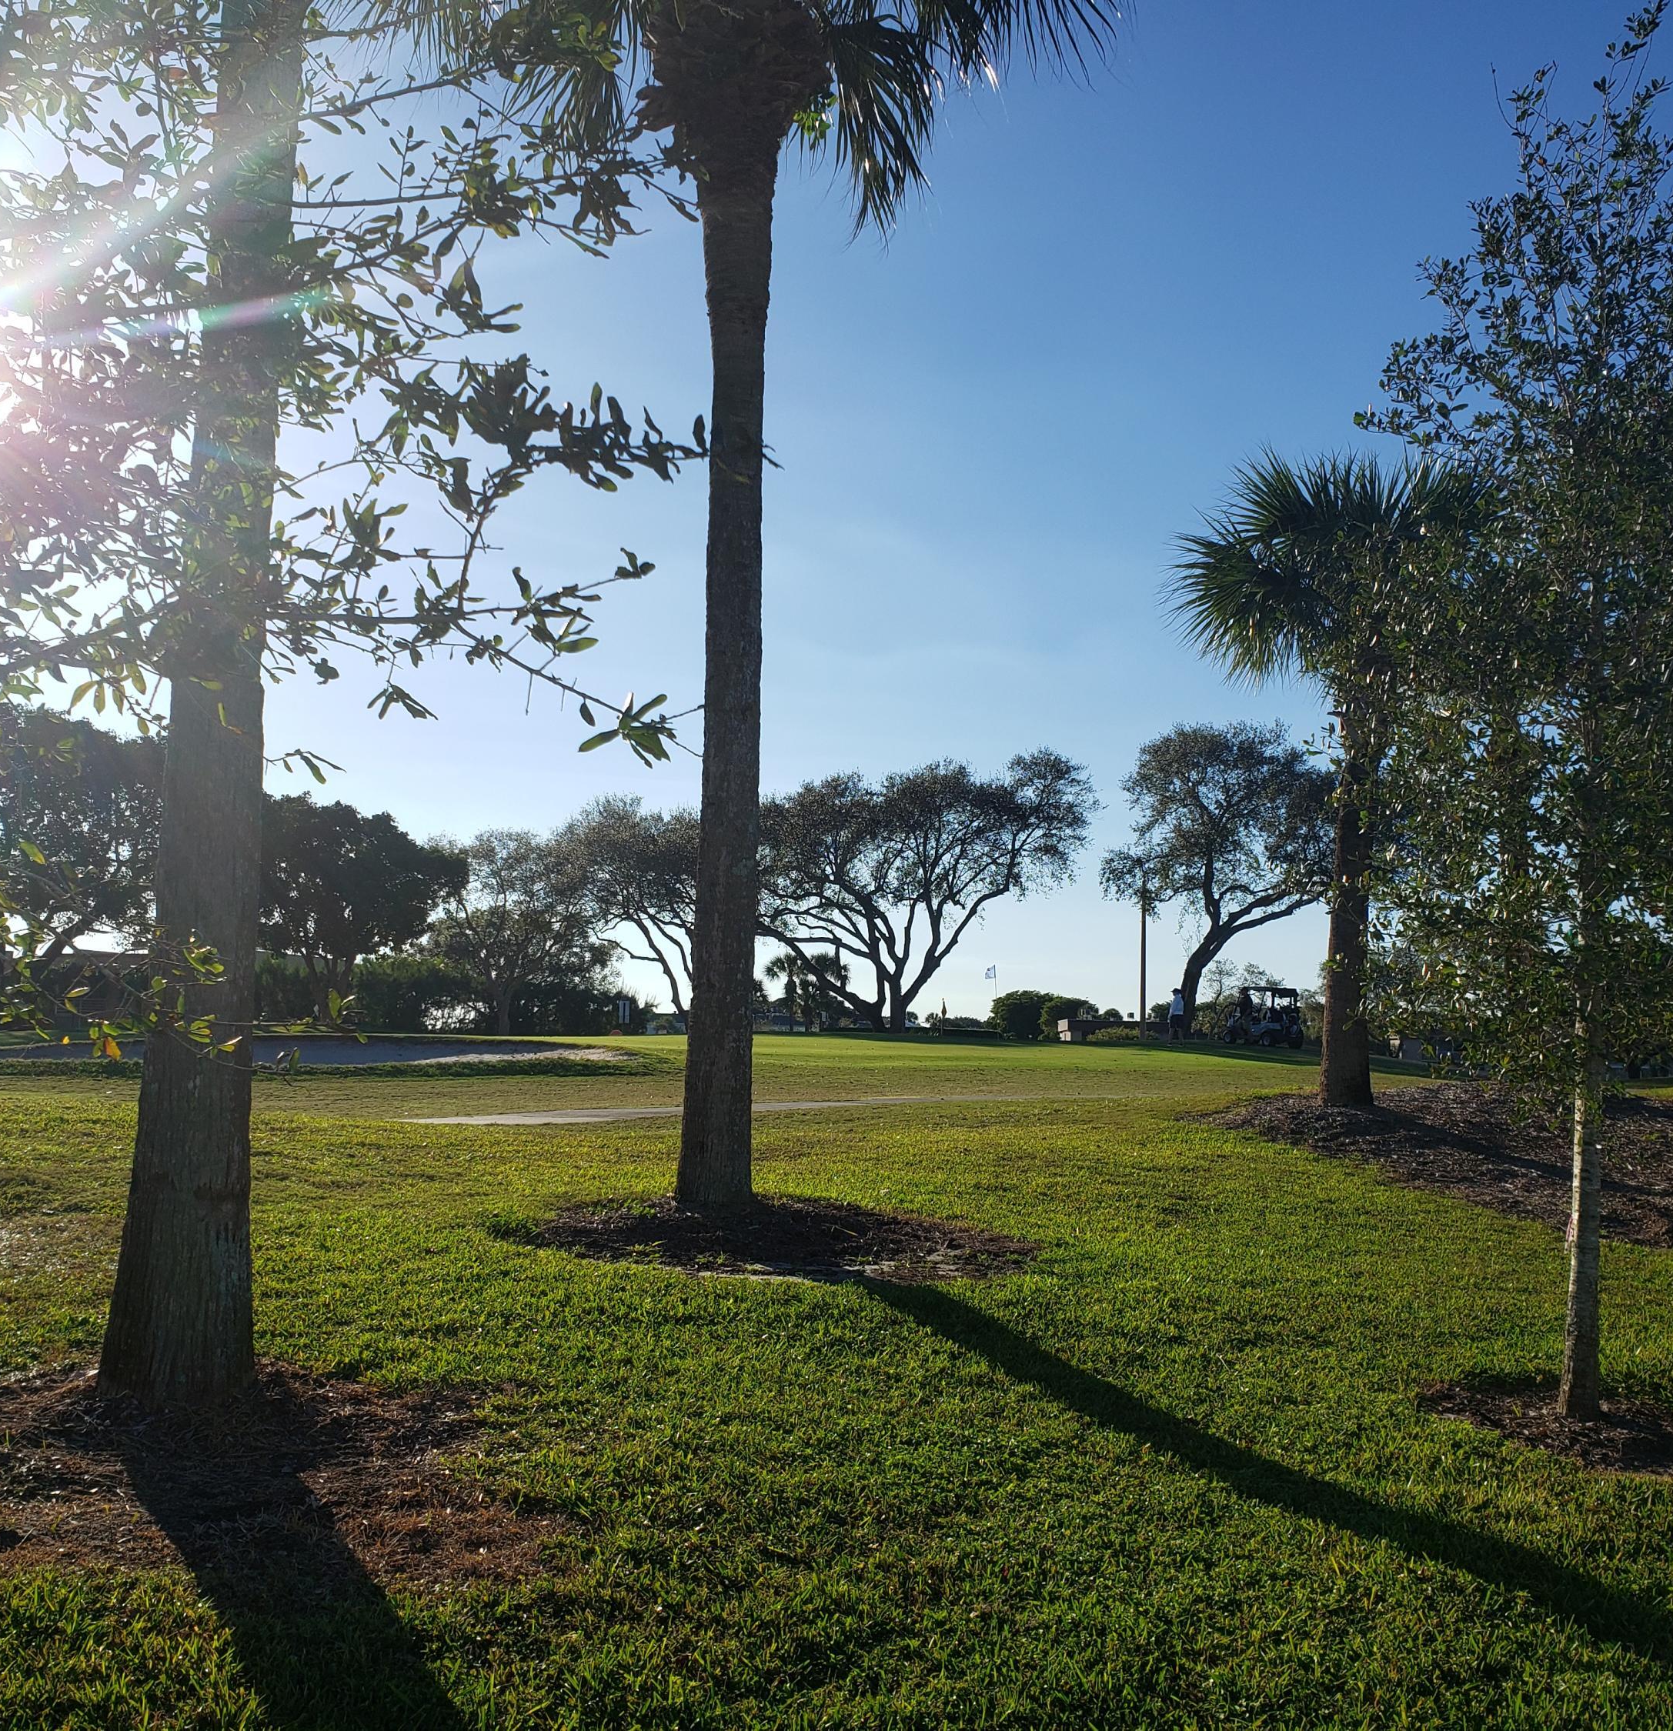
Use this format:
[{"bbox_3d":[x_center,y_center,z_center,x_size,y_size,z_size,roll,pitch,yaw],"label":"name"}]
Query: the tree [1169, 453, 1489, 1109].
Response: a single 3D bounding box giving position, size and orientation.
[{"bbox_3d":[5.996,-1.021,21.313,4.000,7.900,3.900,0,-5,0],"label":"tree"}]

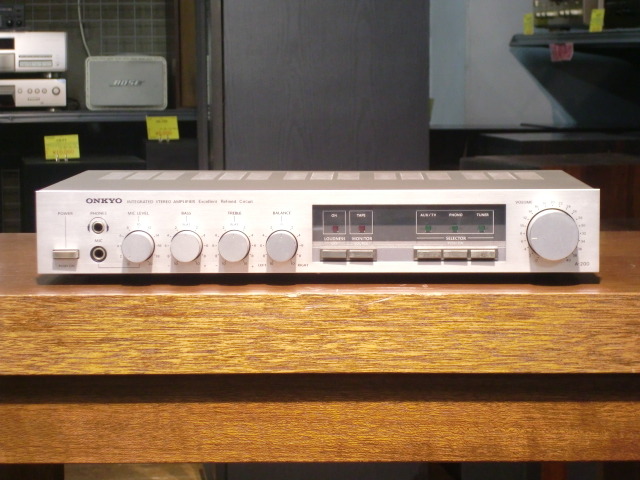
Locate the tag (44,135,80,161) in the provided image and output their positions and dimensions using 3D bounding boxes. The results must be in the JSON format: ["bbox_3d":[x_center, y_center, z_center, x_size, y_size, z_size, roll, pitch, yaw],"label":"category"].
[{"bbox_3d":[-0.692,-0.249,5.560,0.091,0.064,0.004,-1,-5,-11],"label":"tag"}]

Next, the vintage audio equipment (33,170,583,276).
[{"bbox_3d":[0.001,-0.013,1.665,0.420,0.071,0.283,0,5,1],"label":"vintage audio equipment"}]

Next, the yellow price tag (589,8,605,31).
[{"bbox_3d":[0.762,-0.604,5.700,0.004,0.064,0.091,7,3,-17],"label":"yellow price tag"}]

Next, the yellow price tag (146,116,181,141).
[{"bbox_3d":[-0.426,-0.304,5.630,0.091,0.064,0.004,-2,-7,-18],"label":"yellow price tag"}]

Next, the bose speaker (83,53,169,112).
[{"bbox_3d":[-0.550,-0.448,5.915,0.232,0.153,0.150,-1,5,-4],"label":"bose speaker"}]

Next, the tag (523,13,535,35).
[{"bbox_3d":[0.630,-0.651,6.250,0.004,0.064,0.091,0,5,-19],"label":"tag"}]

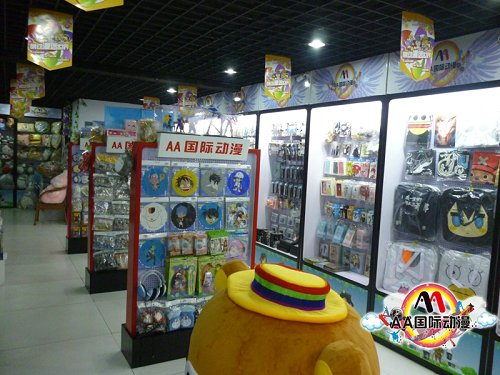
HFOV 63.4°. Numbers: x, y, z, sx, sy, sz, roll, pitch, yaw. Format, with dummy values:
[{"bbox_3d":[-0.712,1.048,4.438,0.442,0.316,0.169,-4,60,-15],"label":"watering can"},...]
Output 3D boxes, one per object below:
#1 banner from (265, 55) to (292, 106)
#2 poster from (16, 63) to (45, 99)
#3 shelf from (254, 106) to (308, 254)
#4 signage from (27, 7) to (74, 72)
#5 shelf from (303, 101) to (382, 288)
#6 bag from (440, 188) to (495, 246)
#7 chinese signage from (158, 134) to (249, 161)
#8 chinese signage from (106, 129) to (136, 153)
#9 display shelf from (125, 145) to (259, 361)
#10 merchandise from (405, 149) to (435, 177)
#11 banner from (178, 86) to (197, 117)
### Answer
[{"bbox_3d":[0.256,-1.001,3.749,0.290,0.410,0.020,1,5,-24],"label":"banner"},{"bbox_3d":[-2.582,-1.214,4.783,0.290,0.410,0.020,-1,5,-37],"label":"poster"},{"bbox_3d":[0.451,-0.059,4.614,0.280,1.600,0.930,0,5,-32],"label":"shelf"},{"bbox_3d":[-1.376,-1.006,2.803,0.290,0.410,0.020,1,5,-24],"label":"signage"},{"bbox_3d":[0.934,0.028,3.837,0.280,1.600,0.950,0,5,-32],"label":"shelf"},{"bbox_3d":[1.545,0.204,2.891,0.080,0.381,0.393,0,5,-32],"label":"bag"},{"bbox_3d":[-0.312,-0.284,2.908,0.686,0.159,0.025,0,5,-28],"label":"chinese signage"},{"bbox_3d":[-1.153,-0.430,4.300,0.686,0.159,0.025,0,5,-28],"label":"chinese signage"},{"bbox_3d":[-0.427,0.473,3.083,0.963,1.550,0.280,0,5,-28],"label":"display shelf"},{"bbox_3d":[1.368,-0.183,3.253,0.030,0.228,0.276,0,5,-32],"label":"merchandise"},{"bbox_3d":[-0.871,-1.201,5.668,0.290,0.410,0.020,1,5,-24],"label":"banner"}]

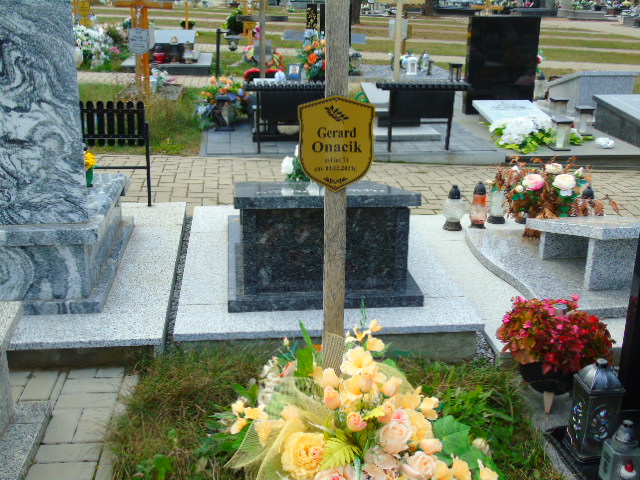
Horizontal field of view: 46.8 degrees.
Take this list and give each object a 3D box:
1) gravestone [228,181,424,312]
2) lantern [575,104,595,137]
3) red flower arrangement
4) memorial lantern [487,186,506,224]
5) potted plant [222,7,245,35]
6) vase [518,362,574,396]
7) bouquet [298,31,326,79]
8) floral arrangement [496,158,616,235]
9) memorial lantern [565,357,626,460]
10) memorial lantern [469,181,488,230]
[{"bbox_3d":[-0.025,-0.123,3.458,0.805,0.469,1.103,-1,20,-6],"label":"gravestone"},{"bbox_3d":[2.455,-1.110,6.851,0.129,0.263,0.129,-1,20,-6],"label":"lantern"},{"bbox_3d":[0.817,0.361,2.567,0.405,0.310,0.365,-1,19,-7],"label":"red flower arrangement"},{"bbox_3d":[1.086,-0.234,4.513,0.110,0.253,0.110,-1,19,-7],"label":"memorial lantern"},{"bbox_3d":[-2.159,-5.478,18.456,0.540,0.700,0.520,-1,19,-7],"label":"potted plant"},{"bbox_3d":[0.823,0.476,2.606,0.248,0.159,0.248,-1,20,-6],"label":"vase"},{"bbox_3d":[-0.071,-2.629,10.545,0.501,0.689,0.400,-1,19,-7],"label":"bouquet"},{"bbox_3d":[1.300,-0.249,4.125,0.675,0.427,0.427,-1,20,-6],"label":"floral arrangement"},{"bbox_3d":[0.857,0.514,2.298,0.112,0.320,0.112,-1,20,-6],"label":"memorial lantern"},{"bbox_3d":[0.952,-0.213,4.411,0.110,0.274,0.110,-1,19,-7],"label":"memorial lantern"}]

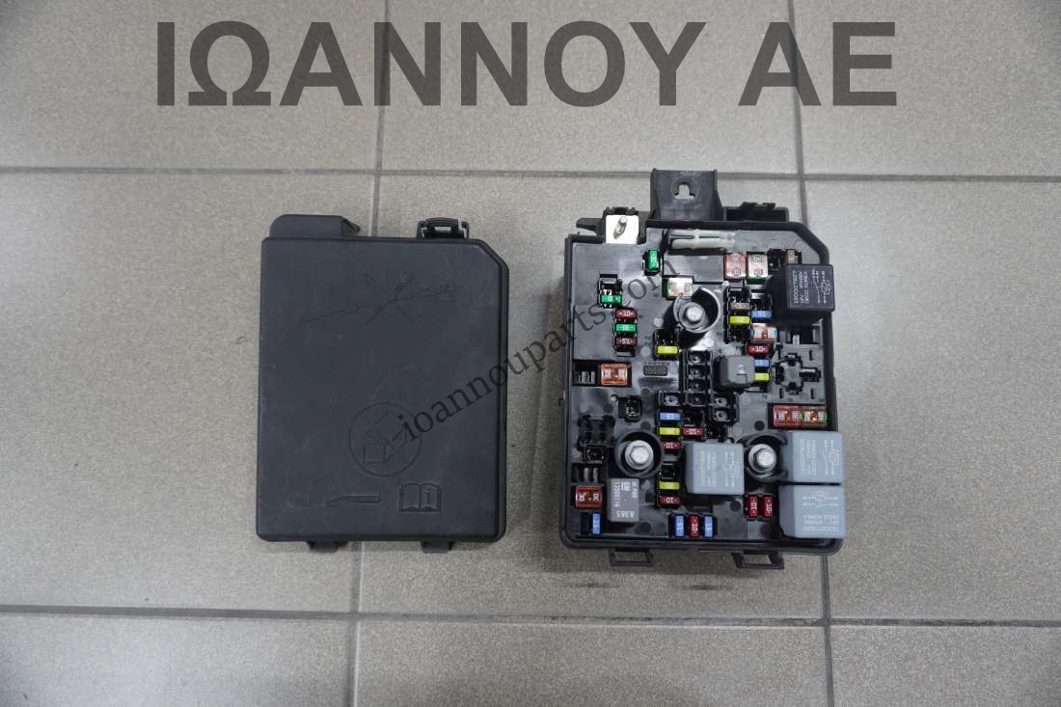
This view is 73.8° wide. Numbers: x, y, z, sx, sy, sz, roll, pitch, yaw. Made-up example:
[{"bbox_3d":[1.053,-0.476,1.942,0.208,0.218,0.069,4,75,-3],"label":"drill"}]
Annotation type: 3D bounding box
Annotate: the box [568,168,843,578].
[{"bbox_3d":[0.096,0.006,0.432,0.157,0.096,0.235,1,80,0],"label":"box"}]

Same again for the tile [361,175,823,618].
[{"bbox_3d":[0.040,0.022,0.483,0.298,0.010,0.298,1,80,0],"label":"tile"}]

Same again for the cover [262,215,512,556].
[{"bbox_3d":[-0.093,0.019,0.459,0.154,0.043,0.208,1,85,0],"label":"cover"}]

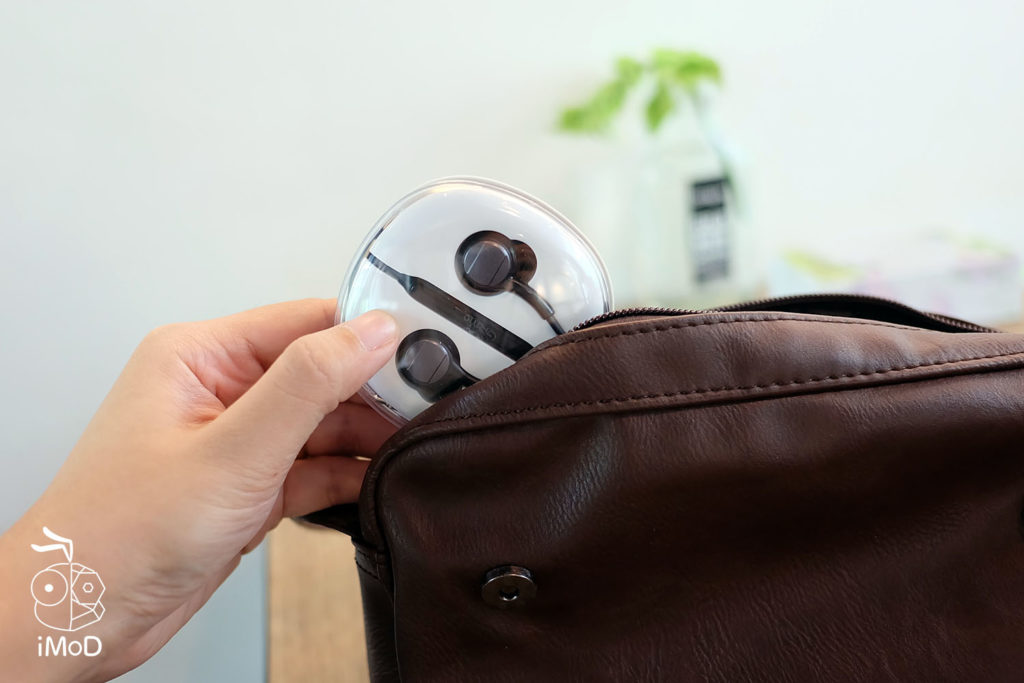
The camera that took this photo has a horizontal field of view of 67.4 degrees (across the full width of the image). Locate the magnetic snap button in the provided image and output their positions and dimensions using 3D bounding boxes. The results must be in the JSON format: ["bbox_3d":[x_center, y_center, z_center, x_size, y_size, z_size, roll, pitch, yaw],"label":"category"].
[{"bbox_3d":[-0.001,0.062,0.194,0.014,0.014,0.004,-2,37,-2],"label":"magnetic snap button"}]

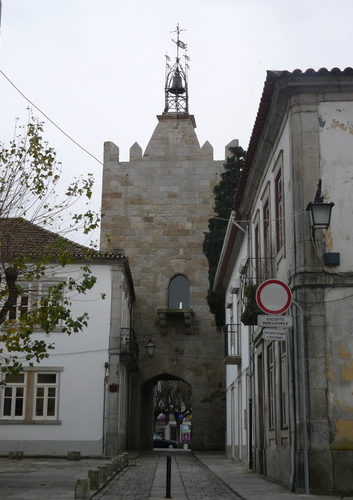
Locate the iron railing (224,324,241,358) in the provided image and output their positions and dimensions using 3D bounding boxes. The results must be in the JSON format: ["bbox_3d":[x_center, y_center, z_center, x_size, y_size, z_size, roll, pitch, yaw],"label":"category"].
[{"bbox_3d":[1.794,2.993,26.171,0.430,0.980,1.750,0,-13,0],"label":"iron railing"}]

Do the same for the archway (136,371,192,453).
[{"bbox_3d":[-0.331,8.663,43.661,2.650,3.860,5.000,0,-13,4],"label":"archway"}]

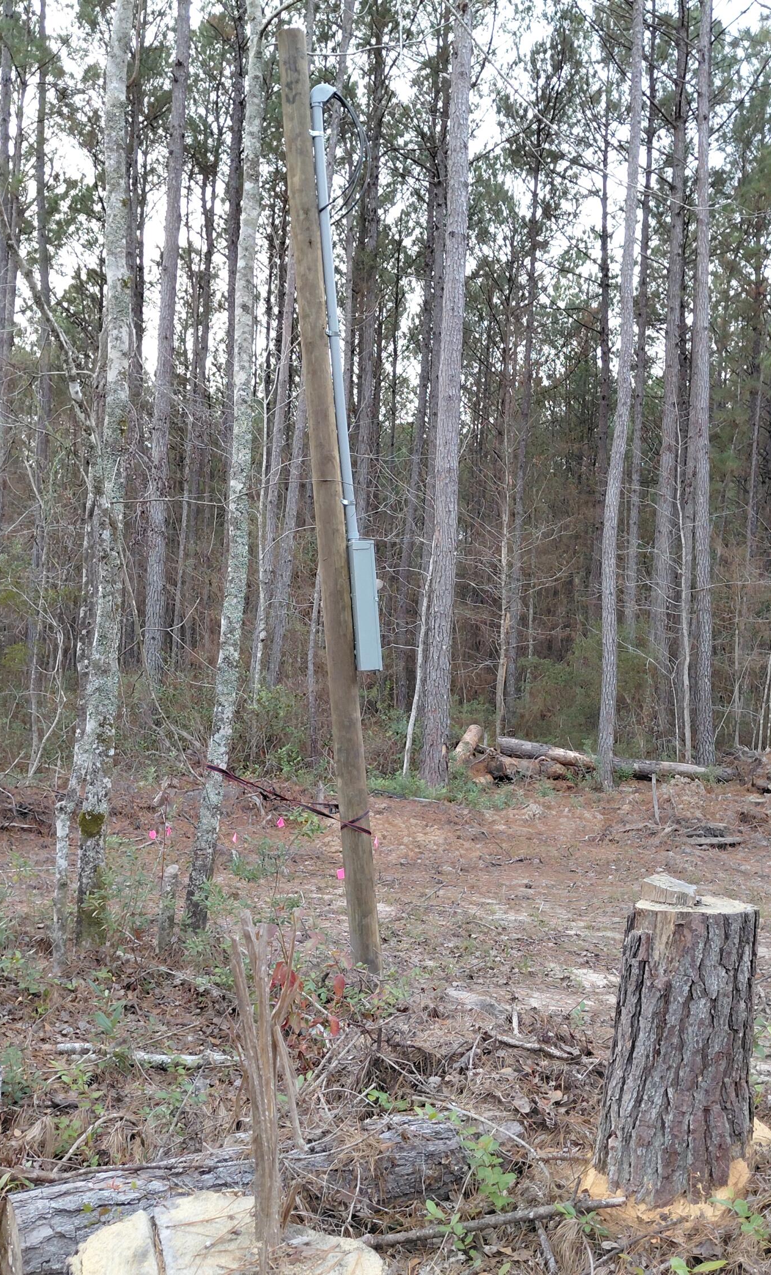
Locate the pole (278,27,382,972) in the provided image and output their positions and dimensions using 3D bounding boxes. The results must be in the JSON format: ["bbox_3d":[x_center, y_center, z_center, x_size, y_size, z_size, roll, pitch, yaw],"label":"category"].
[{"bbox_3d":[-0.317,-0.810,6.775,0.160,5.234,0.160,-5,-3,0],"label":"pole"}]

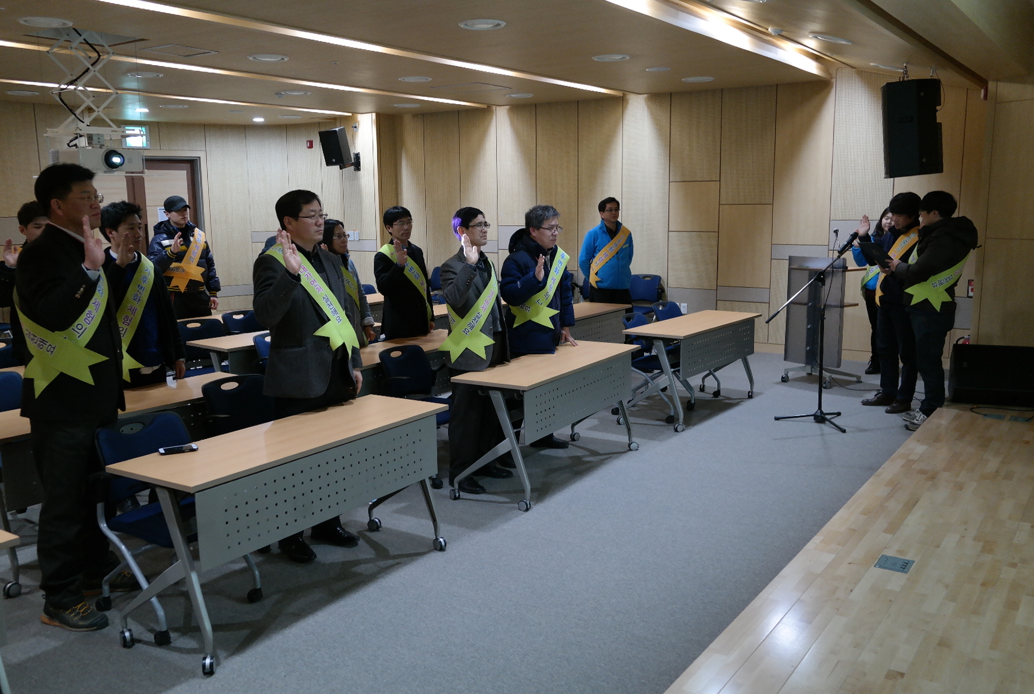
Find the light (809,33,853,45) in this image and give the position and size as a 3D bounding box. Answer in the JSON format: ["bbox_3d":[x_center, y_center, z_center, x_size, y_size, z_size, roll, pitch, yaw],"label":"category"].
[{"bbox_3d":[2.337,-2.288,6.480,0.325,0.040,0.325,23,21,30],"label":"light"}]

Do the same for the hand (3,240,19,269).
[{"bbox_3d":[-3.135,-0.579,5.372,0.100,0.185,0.070,-9,12,-40],"label":"hand"}]

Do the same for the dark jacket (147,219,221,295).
[{"bbox_3d":[-3.001,-0.813,7.885,0.420,0.700,0.620,7,12,40],"label":"dark jacket"}]

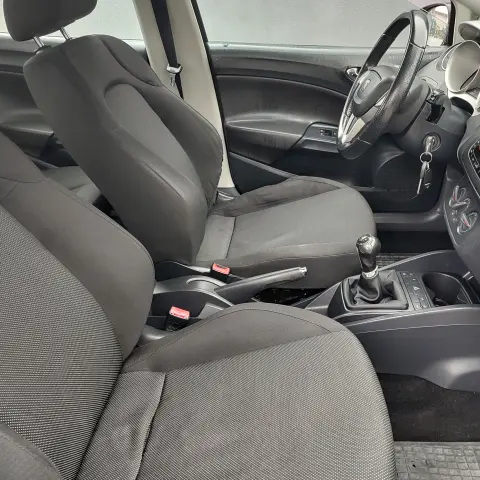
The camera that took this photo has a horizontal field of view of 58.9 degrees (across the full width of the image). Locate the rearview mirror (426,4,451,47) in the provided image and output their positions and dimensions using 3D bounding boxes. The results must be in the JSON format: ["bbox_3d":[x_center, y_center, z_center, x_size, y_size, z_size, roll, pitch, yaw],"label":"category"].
[{"bbox_3d":[0.692,-0.738,1.465,0.090,0.145,0.200,-3,22,-7],"label":"rearview mirror"}]

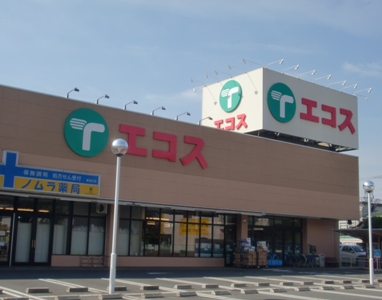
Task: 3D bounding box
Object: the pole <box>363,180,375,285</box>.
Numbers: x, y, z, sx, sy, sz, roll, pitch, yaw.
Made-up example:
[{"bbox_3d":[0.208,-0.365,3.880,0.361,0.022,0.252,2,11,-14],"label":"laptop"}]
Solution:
[{"bbox_3d":[7.524,3.436,23.268,0.499,4.279,0.499,10,-13,-37],"label":"pole"}]

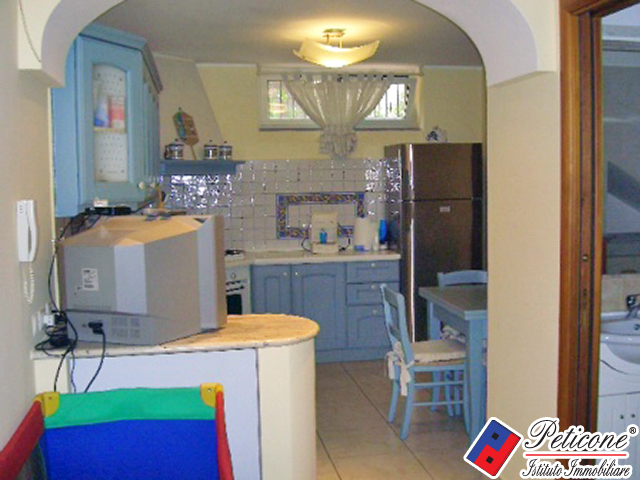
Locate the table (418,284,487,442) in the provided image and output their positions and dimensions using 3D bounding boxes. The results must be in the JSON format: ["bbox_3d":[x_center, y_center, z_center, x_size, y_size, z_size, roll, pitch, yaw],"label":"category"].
[{"bbox_3d":[1.159,0.732,4.466,0.880,0.780,0.880,-2,5,-10],"label":"table"}]

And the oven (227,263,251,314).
[{"bbox_3d":[-0.936,0.506,5.680,0.550,0.600,0.600,2,6,35],"label":"oven"}]

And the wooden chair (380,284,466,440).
[{"bbox_3d":[0.633,0.708,4.362,0.450,0.860,0.410,-2,5,-10],"label":"wooden chair"}]

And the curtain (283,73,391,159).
[{"bbox_3d":[0.153,-1.089,6.326,0.960,0.750,0.110,-2,5,-10],"label":"curtain"}]

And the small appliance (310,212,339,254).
[{"bbox_3d":[0.025,-0.062,6.221,0.240,0.345,0.250,-2,5,-10],"label":"small appliance"}]

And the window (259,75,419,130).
[{"bbox_3d":[0.168,-1.230,6.450,1.440,0.510,0.110,-2,5,-10],"label":"window"}]

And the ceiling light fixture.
[{"bbox_3d":[0.113,-1.292,4.877,0.550,0.240,0.460,-2,5,-10],"label":"ceiling light fixture"}]

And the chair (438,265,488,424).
[{"bbox_3d":[1.055,0.664,4.819,0.410,0.860,0.460,-2,5,-10],"label":"chair"}]

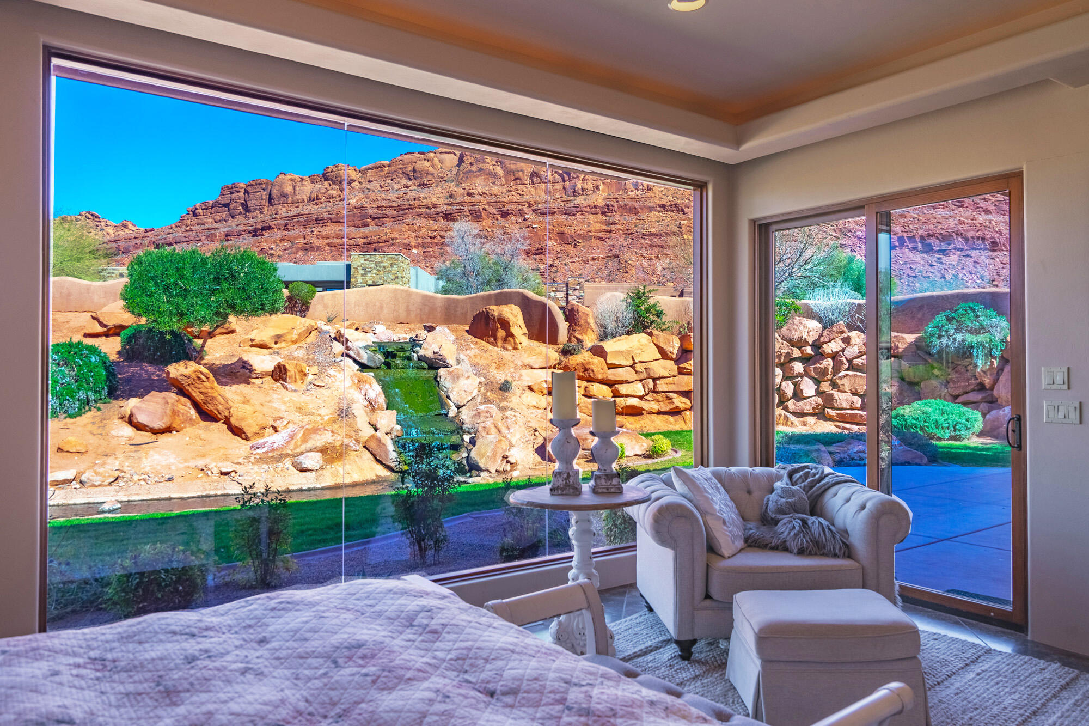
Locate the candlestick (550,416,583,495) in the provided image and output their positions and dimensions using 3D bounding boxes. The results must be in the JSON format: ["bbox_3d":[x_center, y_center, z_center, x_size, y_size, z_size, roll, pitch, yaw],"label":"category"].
[{"bbox_3d":[0.101,0.452,3.510,0.155,0.352,0.155,0,-1,-6],"label":"candlestick"}]

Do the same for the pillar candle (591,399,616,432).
[{"bbox_3d":[0.292,0.261,3.560,0.115,0.158,0.115,0,-1,-6],"label":"pillar candle"}]

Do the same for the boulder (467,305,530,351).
[{"bbox_3d":[-1.147,-0.880,18.300,1.550,1.150,1.200,0,-1,0],"label":"boulder"}]

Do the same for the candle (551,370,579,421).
[{"bbox_3d":[0.095,0.161,3.510,0.117,0.232,0.117,0,-1,-6],"label":"candle"}]

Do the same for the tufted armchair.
[{"bbox_3d":[1.115,1.022,3.870,1.250,0.820,0.920,0,-1,-2],"label":"tufted armchair"}]

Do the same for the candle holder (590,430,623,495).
[{"bbox_3d":[0.300,0.483,3.560,0.150,0.290,0.150,0,-1,-6],"label":"candle holder"}]

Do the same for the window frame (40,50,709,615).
[{"bbox_3d":[-0.477,-0.032,4.143,3.950,2.550,0.130,0,-1,-35],"label":"window frame"}]

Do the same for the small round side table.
[{"bbox_3d":[0.171,1.027,3.470,0.675,0.800,0.675,0,-1,0],"label":"small round side table"}]

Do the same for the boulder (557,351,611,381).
[{"bbox_3d":[0.949,0.072,17.600,1.250,0.720,0.900,0,-1,0],"label":"boulder"}]

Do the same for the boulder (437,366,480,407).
[{"bbox_3d":[-1.574,0.437,13.300,0.790,0.720,0.700,0,-1,0],"label":"boulder"}]

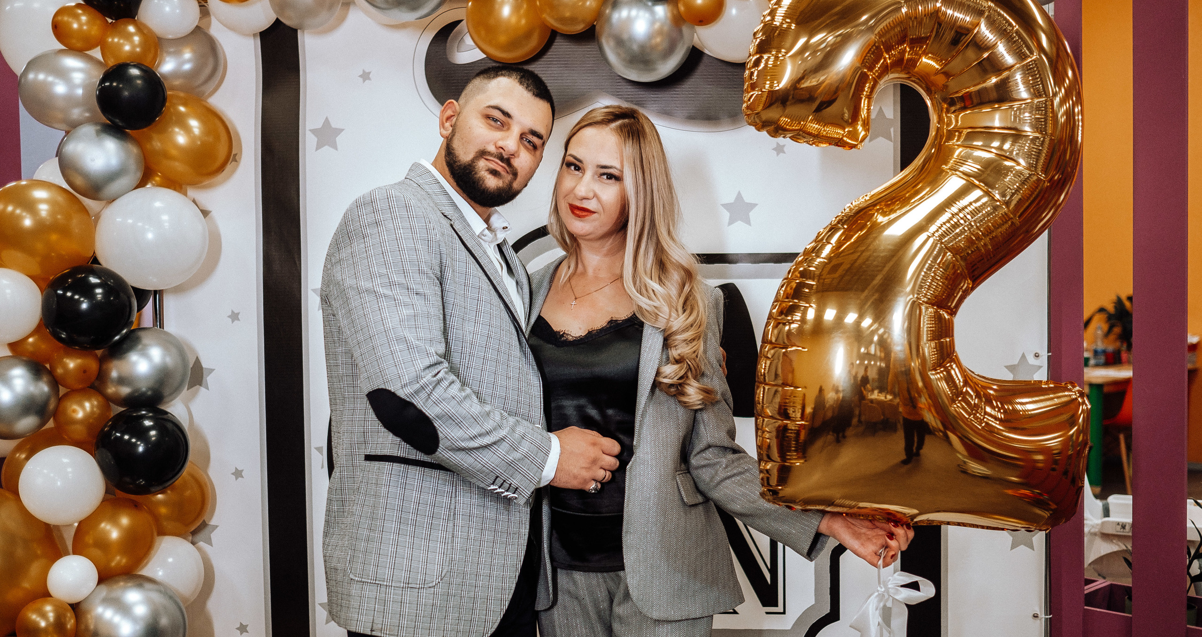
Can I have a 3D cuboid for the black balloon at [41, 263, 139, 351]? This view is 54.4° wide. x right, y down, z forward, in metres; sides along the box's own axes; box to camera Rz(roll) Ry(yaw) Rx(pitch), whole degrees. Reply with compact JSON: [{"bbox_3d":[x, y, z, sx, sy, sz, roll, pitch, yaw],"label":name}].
[{"bbox_3d":[-0.998,-0.020,2.280,0.170,0.172,0.181,-1,2,-24],"label":"black balloon"}]

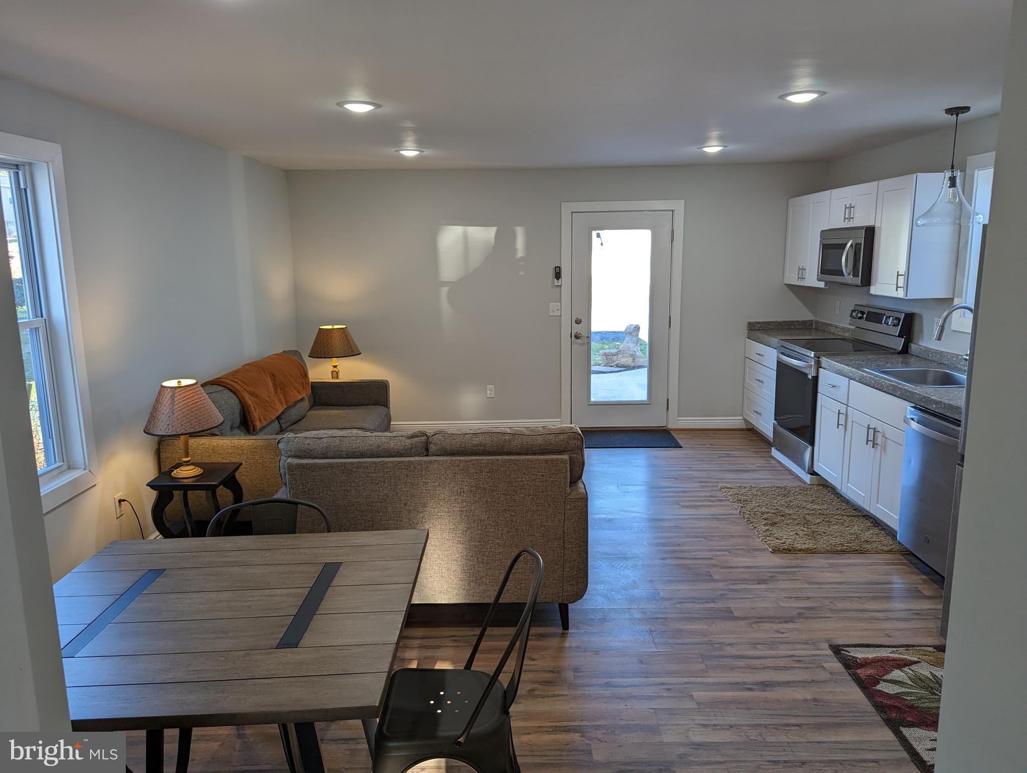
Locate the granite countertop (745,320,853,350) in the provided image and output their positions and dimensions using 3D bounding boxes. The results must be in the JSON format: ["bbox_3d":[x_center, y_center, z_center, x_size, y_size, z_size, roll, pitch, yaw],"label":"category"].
[{"bbox_3d":[2.474,-0.452,6.196,0.645,0.170,0.825,0,11,1],"label":"granite countertop"}]

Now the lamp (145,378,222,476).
[{"bbox_3d":[-1.785,0.225,3.868,0.395,0.505,0.395,-1,11,1],"label":"lamp"}]

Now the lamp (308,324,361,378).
[{"bbox_3d":[-1.596,-0.273,6.386,0.440,0.530,0.440,-1,11,1],"label":"lamp"}]

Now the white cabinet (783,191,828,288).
[{"bbox_3d":[2.623,-1.231,6.016,0.330,0.745,0.885,0,11,1],"label":"white cabinet"}]

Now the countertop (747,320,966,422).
[{"bbox_3d":[2.457,-0.207,4.909,0.645,0.170,3.445,0,11,1],"label":"countertop"}]

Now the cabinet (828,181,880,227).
[{"bbox_3d":[2.643,-1.326,5.246,0.325,0.298,0.762,-1,11,1],"label":"cabinet"}]

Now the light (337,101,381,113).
[{"bbox_3d":[-0.783,-1.421,3.642,0.210,0.034,0.210,-1,11,1],"label":"light"}]

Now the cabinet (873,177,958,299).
[{"bbox_3d":[2.640,-0.980,4.686,0.325,0.764,0.466,-1,11,1],"label":"cabinet"}]

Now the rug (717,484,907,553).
[{"bbox_3d":[1.853,0.810,4.586,0.750,0.025,1.185,0,11,1],"label":"rug"}]

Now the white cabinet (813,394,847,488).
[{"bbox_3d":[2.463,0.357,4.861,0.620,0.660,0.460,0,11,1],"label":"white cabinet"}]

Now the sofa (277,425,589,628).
[{"bbox_3d":[-0.356,0.563,3.573,1.395,0.935,0.900,0,11,1],"label":"sofa"}]

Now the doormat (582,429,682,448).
[{"bbox_3d":[1.002,0.467,6.476,0.910,0.012,0.645,0,11,1],"label":"doormat"}]

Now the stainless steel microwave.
[{"bbox_3d":[2.599,-0.977,5.307,0.410,0.410,0.757,-1,11,1],"label":"stainless steel microwave"}]

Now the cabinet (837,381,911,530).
[{"bbox_3d":[2.455,0.409,4.266,0.620,0.800,0.730,0,11,1],"label":"cabinet"}]

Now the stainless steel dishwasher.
[{"bbox_3d":[2.432,0.554,3.649,0.630,0.820,0.600,-1,11,1],"label":"stainless steel dishwasher"}]

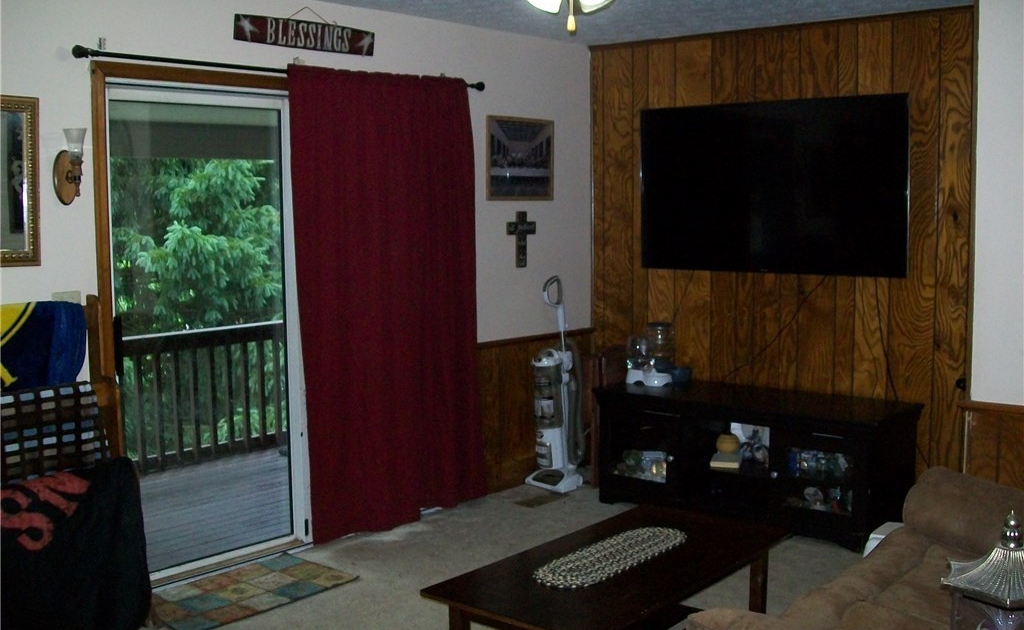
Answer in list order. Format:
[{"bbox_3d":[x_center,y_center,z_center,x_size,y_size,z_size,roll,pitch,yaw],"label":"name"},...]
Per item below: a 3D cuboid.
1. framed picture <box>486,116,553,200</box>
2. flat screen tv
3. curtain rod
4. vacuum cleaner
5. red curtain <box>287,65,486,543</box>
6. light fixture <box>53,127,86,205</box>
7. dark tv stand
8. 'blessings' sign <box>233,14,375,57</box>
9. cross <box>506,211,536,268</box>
[{"bbox_3d":[0.061,-0.829,5.666,0.025,0.439,0.545,5,8,41],"label":"framed picture"},{"bbox_3d":[1.278,-0.635,5.321,1.468,0.835,0.070,5,8,41],"label":"flat screen tv"},{"bbox_3d":[-0.847,-1.033,4.506,0.080,0.070,2.130,5,8,41],"label":"curtain rod"},{"bbox_3d":[0.266,0.360,5.748,0.287,1.155,0.347,5,8,41],"label":"vacuum cleaner"},{"bbox_3d":[-0.532,-0.058,4.949,0.100,2.090,1.191,5,8,41],"label":"red curtain"},{"bbox_3d":[-1.541,-0.522,3.749,0.140,0.276,0.106,5,8,41],"label":"light fixture"},{"bbox_3d":[1.160,0.686,5.166,1.508,0.593,0.574,5,8,41],"label":"dark tv stand"},{"bbox_3d":[-0.867,-1.197,4.567,0.020,0.107,0.762,5,8,41],"label":"'blessings' sign"},{"bbox_3d":[0.062,-0.403,5.709,0.020,0.303,0.243,5,8,41],"label":"cross"}]

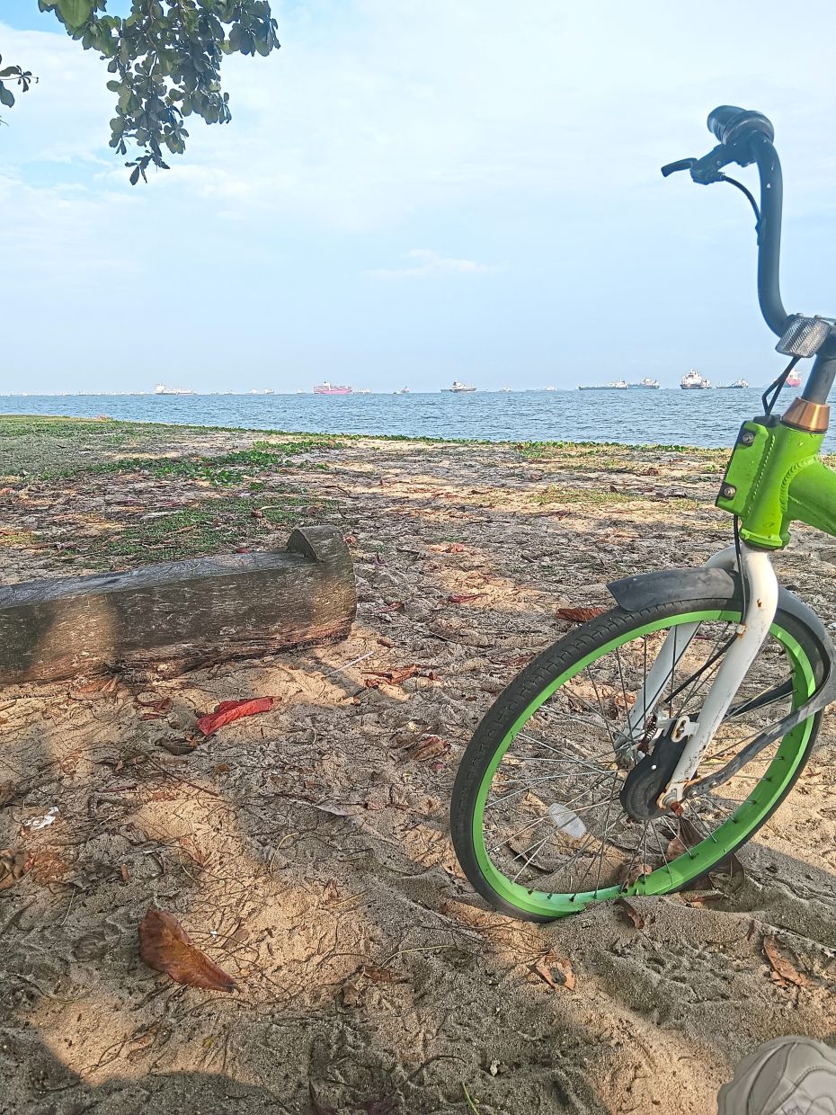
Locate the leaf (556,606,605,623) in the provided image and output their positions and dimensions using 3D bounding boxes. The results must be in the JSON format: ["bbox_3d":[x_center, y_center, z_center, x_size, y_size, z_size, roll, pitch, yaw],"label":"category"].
[{"bbox_3d":[0.569,0.190,2.878,0.190,0.040,0.095,-1,11,0],"label":"leaf"}]

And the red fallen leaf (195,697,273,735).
[{"bbox_3d":[-0.436,0.372,2.025,0.078,0.032,0.215,9,15,40],"label":"red fallen leaf"}]

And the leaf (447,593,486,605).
[{"bbox_3d":[0.186,0.149,3.144,0.150,0.024,0.060,-5,12,-21],"label":"leaf"}]

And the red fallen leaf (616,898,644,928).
[{"bbox_3d":[0.318,0.526,1.246,0.024,0.018,0.068,-3,11,-12],"label":"red fallen leaf"}]

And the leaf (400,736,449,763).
[{"bbox_3d":[0.018,0.414,1.805,0.060,0.027,0.122,9,14,39],"label":"leaf"}]

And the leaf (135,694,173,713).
[{"bbox_3d":[-0.656,0.365,2.089,0.095,0.025,0.060,-1,11,-3],"label":"leaf"}]

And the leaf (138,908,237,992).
[{"bbox_3d":[-0.326,0.543,1.167,0.080,0.028,0.210,-11,15,-43],"label":"leaf"}]

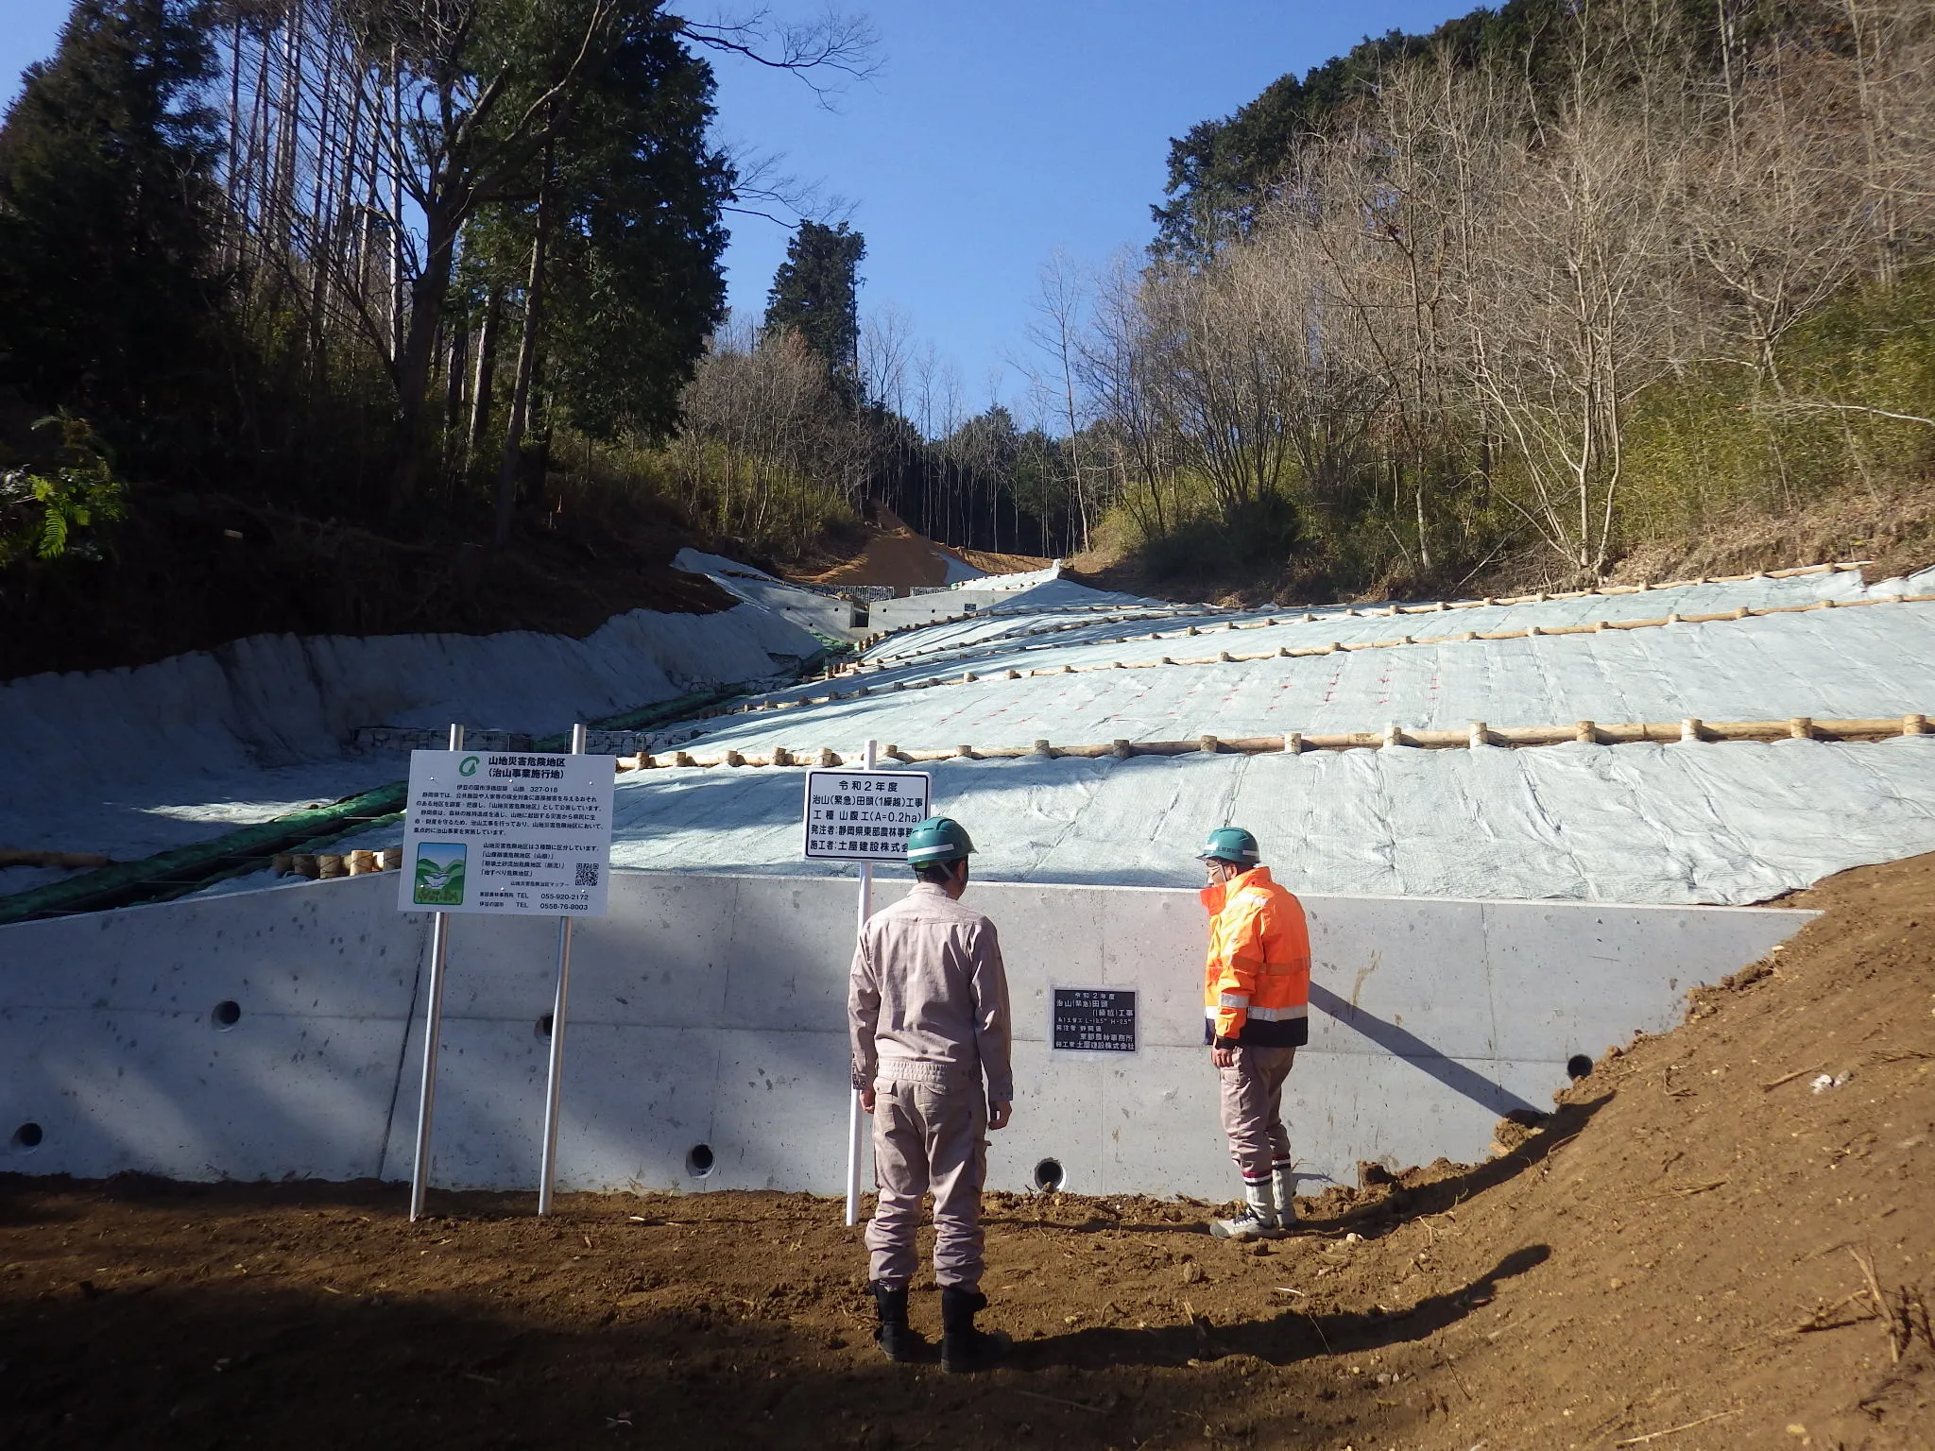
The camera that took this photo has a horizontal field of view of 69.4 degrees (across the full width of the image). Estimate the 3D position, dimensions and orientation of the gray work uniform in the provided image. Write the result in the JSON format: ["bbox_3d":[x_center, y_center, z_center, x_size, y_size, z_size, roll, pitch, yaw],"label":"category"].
[{"bbox_3d":[-0.122,1.200,4.690,0.510,1.310,0.290,0,-6,20],"label":"gray work uniform"}]

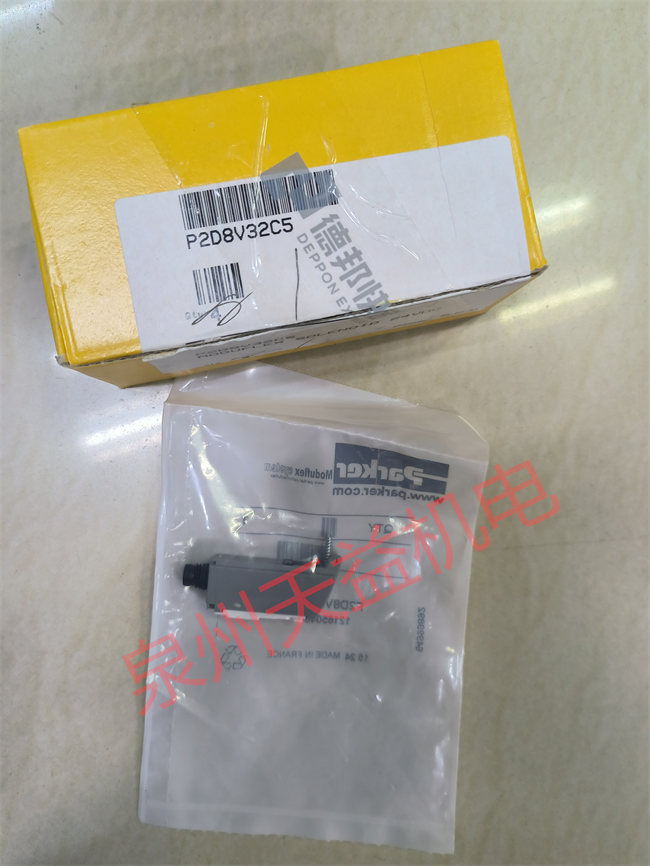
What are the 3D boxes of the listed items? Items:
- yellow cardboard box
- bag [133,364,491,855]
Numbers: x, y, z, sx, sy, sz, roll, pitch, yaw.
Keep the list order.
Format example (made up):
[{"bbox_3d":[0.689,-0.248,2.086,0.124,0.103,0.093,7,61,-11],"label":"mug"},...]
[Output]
[{"bbox_3d":[-0.013,-0.065,0.224,0.140,0.066,0.067,-11,88,-2],"label":"yellow cardboard box"},{"bbox_3d":[-0.003,0.056,0.210,0.104,0.022,0.148,5,88,-1],"label":"bag"}]

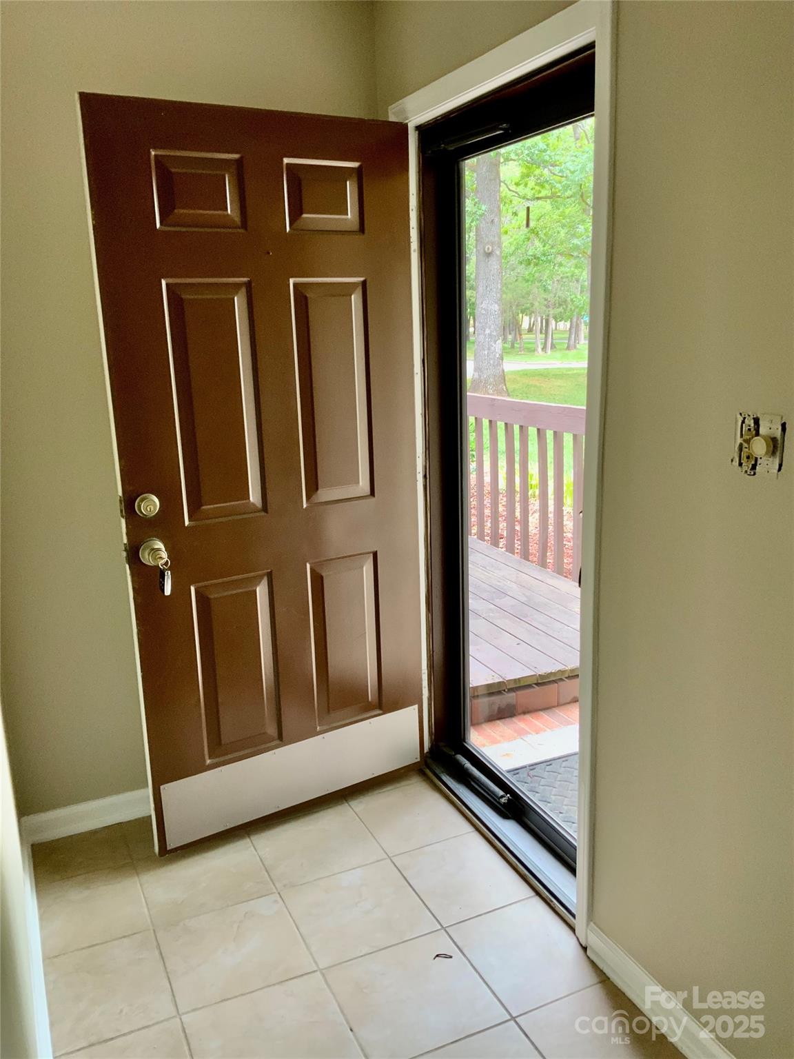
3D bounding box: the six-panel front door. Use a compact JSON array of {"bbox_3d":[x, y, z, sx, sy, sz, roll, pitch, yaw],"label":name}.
[{"bbox_3d":[-0.340,-0.113,2.572,0.913,2.032,0.050,-10,16,-30],"label":"six-panel front door"}]

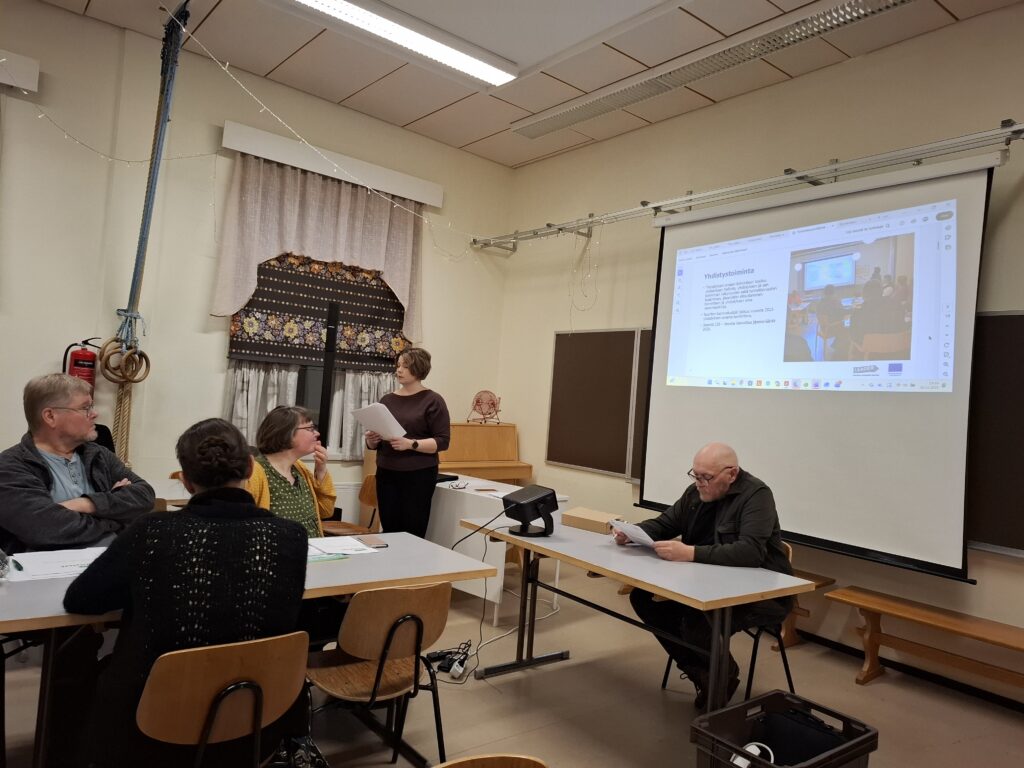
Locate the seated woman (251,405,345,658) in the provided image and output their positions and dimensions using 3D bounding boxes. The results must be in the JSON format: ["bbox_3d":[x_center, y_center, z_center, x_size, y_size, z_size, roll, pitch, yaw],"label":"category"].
[{"bbox_3d":[-0.970,0.753,3.070,0.680,1.260,0.500,4,-1,44],"label":"seated woman"}]

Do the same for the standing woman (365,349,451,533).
[{"bbox_3d":[-0.670,0.598,4.250,0.500,1.660,0.420,4,-1,40],"label":"standing woman"}]

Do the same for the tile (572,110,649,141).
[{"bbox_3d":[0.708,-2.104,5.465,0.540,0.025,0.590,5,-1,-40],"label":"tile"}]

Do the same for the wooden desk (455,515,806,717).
[{"bbox_3d":[0.419,1.072,2.983,0.655,0.715,1.410,5,-1,-40],"label":"wooden desk"}]

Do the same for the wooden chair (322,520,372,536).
[{"bbox_3d":[-1.008,0.939,4.114,0.500,0.790,0.460,5,-1,-40],"label":"wooden chair"}]

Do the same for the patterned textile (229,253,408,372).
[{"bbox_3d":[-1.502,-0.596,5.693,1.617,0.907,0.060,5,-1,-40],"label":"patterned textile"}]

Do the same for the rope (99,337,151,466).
[{"bbox_3d":[-2.589,0.119,4.516,0.270,0.880,0.180,5,-1,-40],"label":"rope"}]

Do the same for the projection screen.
[{"bbox_3d":[1.597,-0.133,4.015,0.080,2.070,2.060,5,-1,-40],"label":"projection screen"}]

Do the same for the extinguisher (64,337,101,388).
[{"bbox_3d":[-2.977,-0.053,4.711,0.220,0.520,0.170,5,-1,-39],"label":"extinguisher"}]

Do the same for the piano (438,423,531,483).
[{"bbox_3d":[-0.558,0.915,6.293,1.480,1.120,0.600,6,-1,-44],"label":"piano"}]

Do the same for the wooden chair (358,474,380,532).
[{"bbox_3d":[-1.060,1.014,4.540,0.470,0.780,0.430,5,-1,-28],"label":"wooden chair"}]

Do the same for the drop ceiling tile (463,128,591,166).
[{"bbox_3d":[0.113,-2.143,6.081,0.640,0.025,1.130,5,-1,-40],"label":"drop ceiling tile"}]

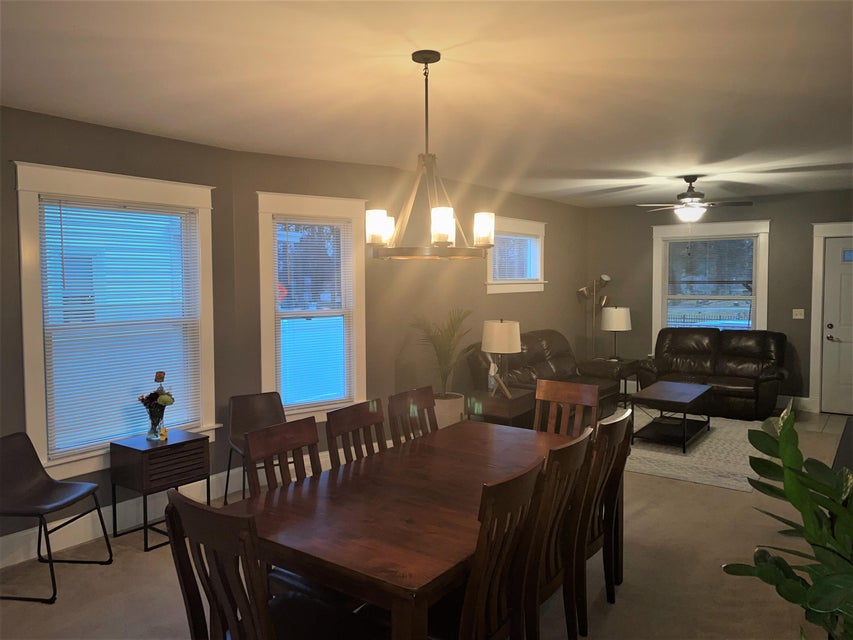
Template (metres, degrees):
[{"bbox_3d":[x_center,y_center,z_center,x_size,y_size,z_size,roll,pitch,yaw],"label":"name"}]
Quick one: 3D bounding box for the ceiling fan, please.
[{"bbox_3d":[2.559,-1.171,6.221,1.240,0.440,1.240,2,4,37],"label":"ceiling fan"}]

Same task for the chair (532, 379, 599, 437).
[{"bbox_3d":[0.703,0.875,3.718,0.460,0.970,0.540,2,5,37],"label":"chair"}]

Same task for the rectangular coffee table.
[{"bbox_3d":[2.471,0.944,6.391,0.520,0.460,1.100,2,4,35],"label":"rectangular coffee table"}]

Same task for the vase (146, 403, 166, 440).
[{"bbox_3d":[-1.707,0.635,4.013,0.125,0.215,0.125,2,4,37],"label":"vase"}]

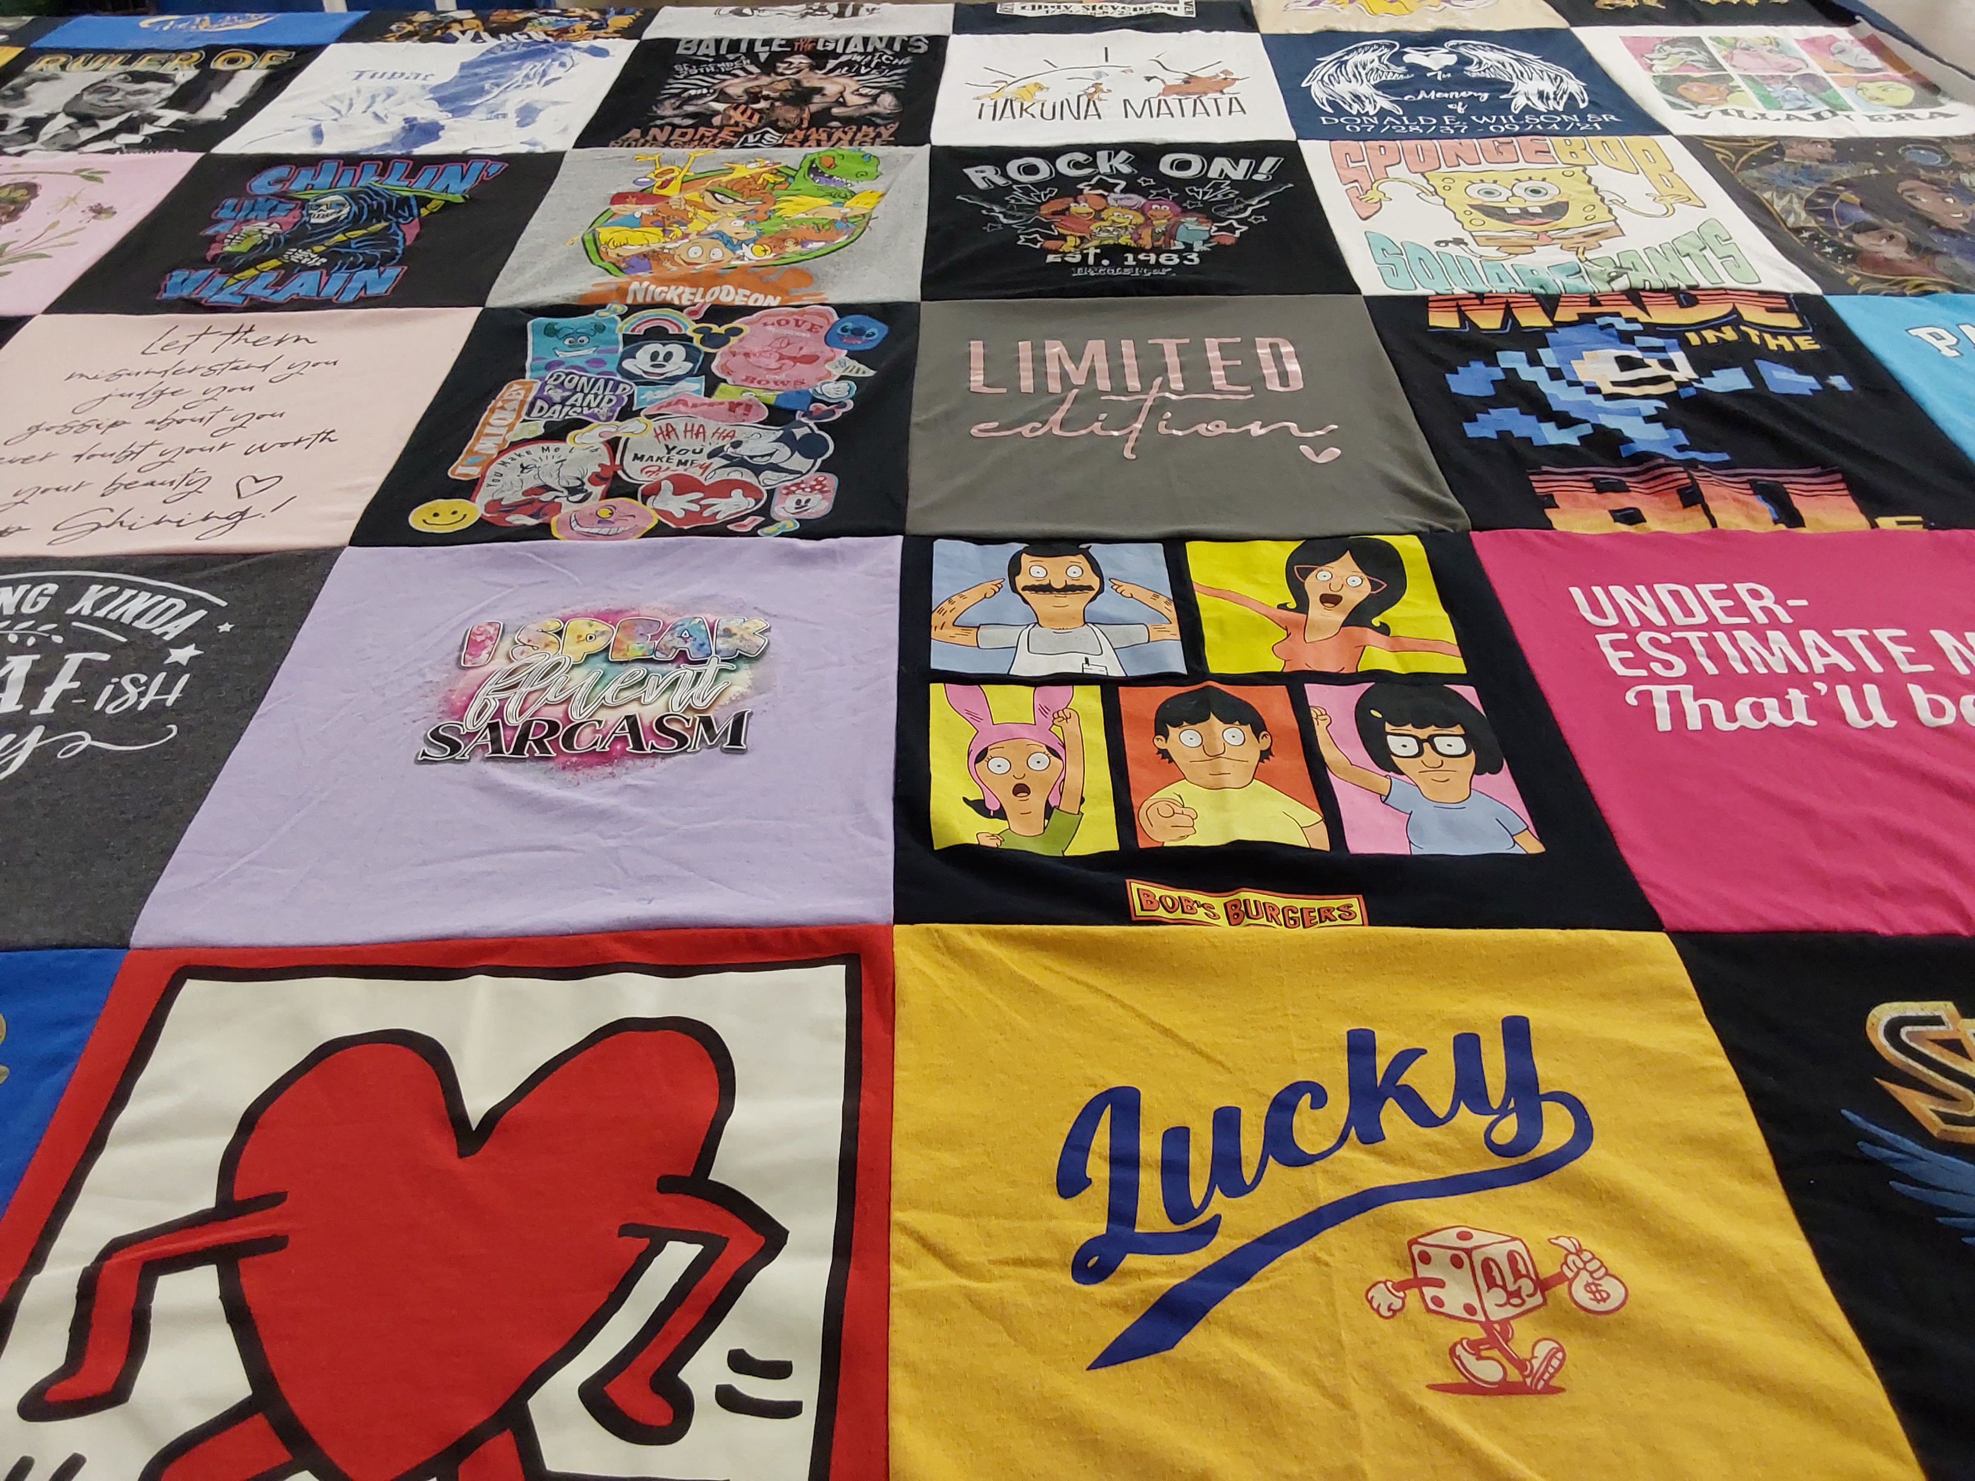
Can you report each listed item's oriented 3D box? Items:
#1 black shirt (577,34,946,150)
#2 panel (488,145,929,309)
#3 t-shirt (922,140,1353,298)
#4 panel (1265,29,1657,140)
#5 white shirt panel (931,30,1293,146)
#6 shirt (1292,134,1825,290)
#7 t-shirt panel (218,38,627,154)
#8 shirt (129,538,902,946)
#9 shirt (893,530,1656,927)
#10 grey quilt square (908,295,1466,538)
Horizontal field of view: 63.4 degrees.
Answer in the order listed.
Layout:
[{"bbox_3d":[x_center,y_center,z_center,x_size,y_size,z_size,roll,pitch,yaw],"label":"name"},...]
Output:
[{"bbox_3d":[-0.236,-0.718,1.766,0.374,0.020,0.383,0,40,1],"label":"black shirt"},{"bbox_3d":[-0.239,-0.480,1.478,0.368,0.020,0.373,-1,40,0],"label":"panel"},{"bbox_3d":[0.128,-0.484,1.475,0.370,0.020,0.369,-1,40,0],"label":"t-shirt"},{"bbox_3d":[0.504,-0.725,1.760,0.382,0.020,0.378,0,40,1],"label":"panel"},{"bbox_3d":[0.134,-0.721,1.762,0.375,0.020,0.381,0,40,1],"label":"white shirt panel"},{"bbox_3d":[0.503,-0.487,1.472,0.382,0.020,0.381,0,40,1],"label":"shirt"},{"bbox_3d":[-0.603,-0.715,1.768,0.373,0.020,0.376,0,40,1],"label":"t-shirt panel"},{"bbox_3d":[-0.234,-0.015,0.915,0.370,0.020,0.355,-1,40,0],"label":"shirt"},{"bbox_3d":[0.136,-0.018,0.912,0.381,0.020,0.364,-1,40,0],"label":"shirt"},{"bbox_3d":[0.129,-0.249,1.191,0.371,0.020,0.370,0,40,1],"label":"grey quilt square"}]

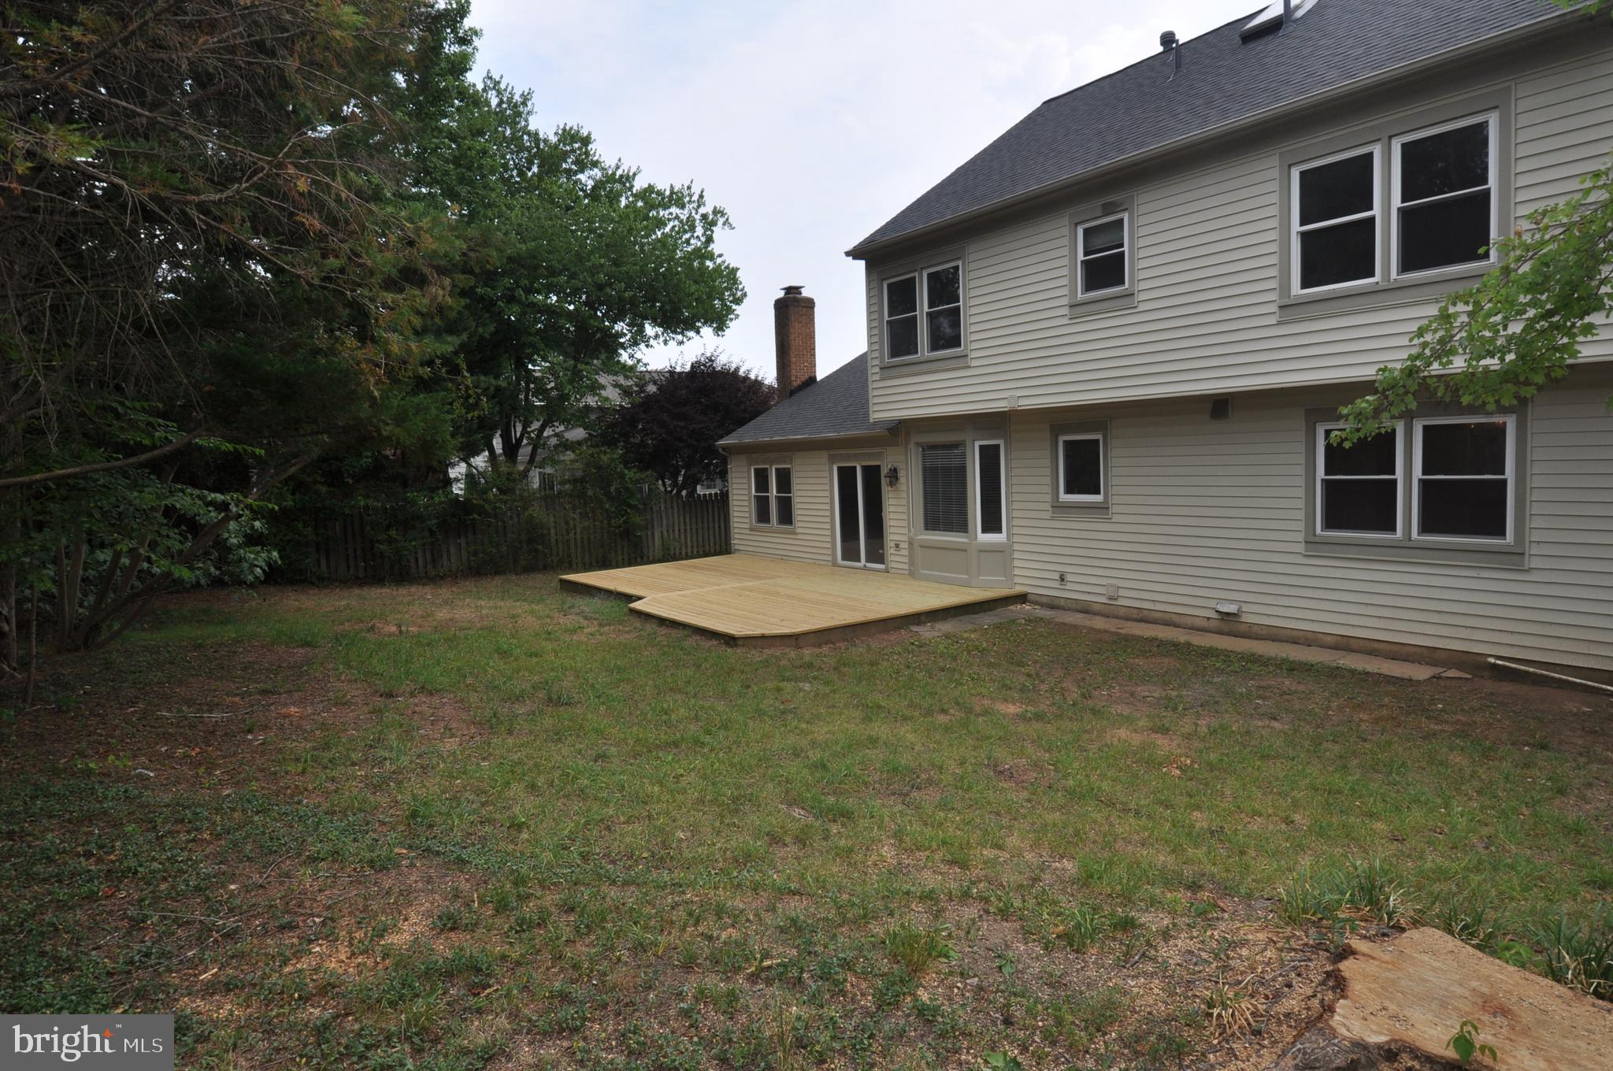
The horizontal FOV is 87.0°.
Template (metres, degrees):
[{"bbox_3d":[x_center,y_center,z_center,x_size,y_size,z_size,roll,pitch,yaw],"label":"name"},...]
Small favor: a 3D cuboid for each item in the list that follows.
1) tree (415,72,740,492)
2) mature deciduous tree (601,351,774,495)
[{"bbox_3d":[-7.300,-6.100,24.000,10.800,13.300,10.300,-2,5,0],"label":"tree"},{"bbox_3d":[-3.600,-2.800,27.500,6.000,6.000,5.800,-2,5,0],"label":"mature deciduous tree"}]

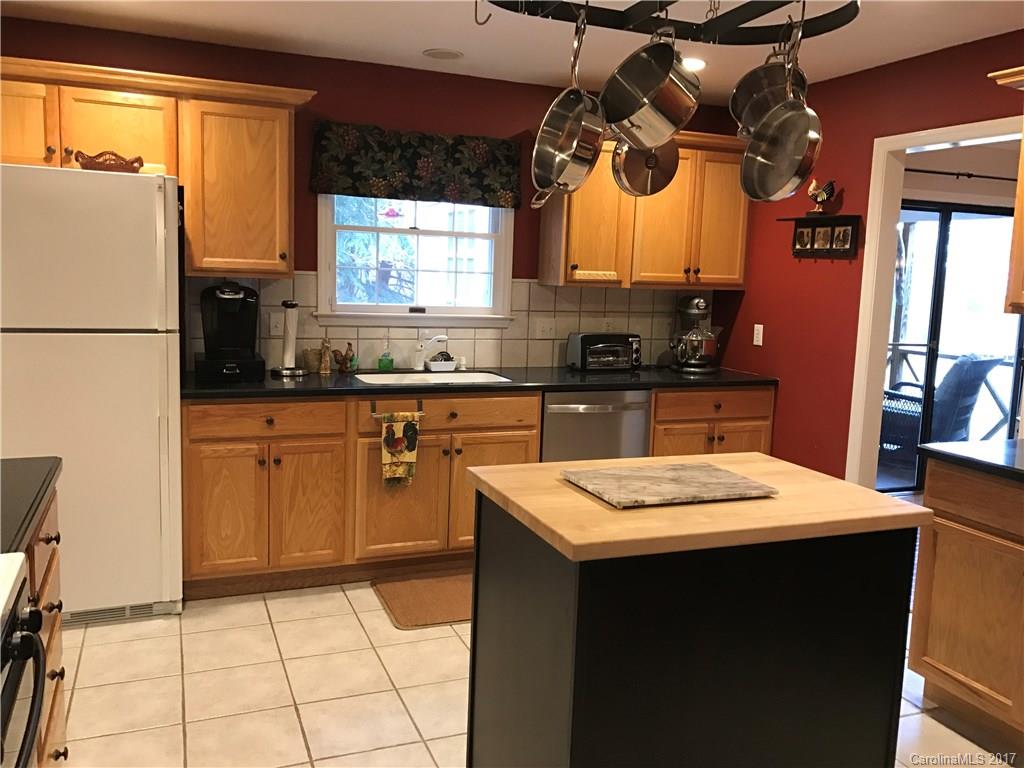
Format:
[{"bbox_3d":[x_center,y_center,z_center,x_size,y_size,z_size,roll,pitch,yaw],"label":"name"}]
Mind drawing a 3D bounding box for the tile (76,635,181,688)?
[{"bbox_3d":[-1.365,0.999,2.978,0.330,0.010,0.330,-1,8,-23],"label":"tile"}]

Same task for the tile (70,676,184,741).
[{"bbox_3d":[-1.237,1.044,2.671,0.330,0.010,0.330,-1,8,-23],"label":"tile"}]

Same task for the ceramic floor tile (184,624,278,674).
[{"bbox_3d":[-1.065,1.002,3.137,0.332,0.010,0.332,-1,8,-22],"label":"ceramic floor tile"}]

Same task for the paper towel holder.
[{"bbox_3d":[-1.032,-0.218,3.886,0.165,0.350,0.164,-1,8,-22],"label":"paper towel holder"}]

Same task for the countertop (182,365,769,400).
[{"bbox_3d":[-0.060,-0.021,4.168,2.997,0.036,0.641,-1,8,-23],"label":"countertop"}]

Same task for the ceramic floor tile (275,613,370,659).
[{"bbox_3d":[-0.745,0.988,3.237,0.330,0.010,0.330,-1,8,-23],"label":"ceramic floor tile"}]

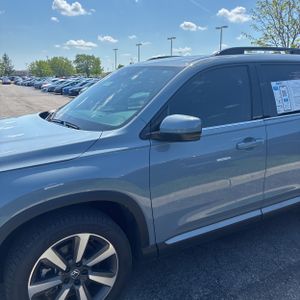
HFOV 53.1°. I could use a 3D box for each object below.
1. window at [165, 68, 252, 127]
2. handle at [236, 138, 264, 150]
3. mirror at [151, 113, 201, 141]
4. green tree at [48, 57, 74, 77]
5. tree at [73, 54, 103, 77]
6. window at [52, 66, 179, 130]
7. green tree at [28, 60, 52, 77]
[{"bbox_3d":[0.422,-0.365,2.078,0.814,0.438,0.070,-8,-1,-29],"label":"window"},{"bbox_3d":[0.729,-0.041,2.162,0.273,0.060,0.055,-8,16,-29],"label":"handle"},{"bbox_3d":[0.140,-0.121,1.676,0.160,0.154,0.268,-8,16,-29],"label":"mirror"},{"bbox_3d":[-22.096,-19.502,72.441,6.741,6.533,6.404,-4,14,-16],"label":"green tree"},{"bbox_3d":[-14.740,-18.925,69.493,6.711,6.813,6.375,-3,14,-11],"label":"tree"},{"bbox_3d":[-0.329,-0.499,2.633,0.943,0.140,1.463,-40,29,-17],"label":"window"},{"bbox_3d":[-27.338,-19.017,72.559,6.491,5.535,6.167,-5,15,-19],"label":"green tree"}]

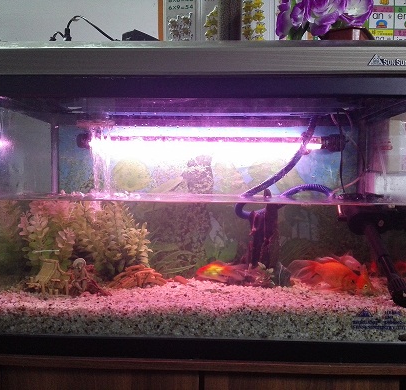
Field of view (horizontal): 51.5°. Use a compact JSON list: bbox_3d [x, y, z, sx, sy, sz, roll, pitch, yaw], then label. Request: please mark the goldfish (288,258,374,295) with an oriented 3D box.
[{"bbox_3d":[0.212,0.136,0.700,0.137,0.055,0.050,9,5,18],"label":"goldfish"}]

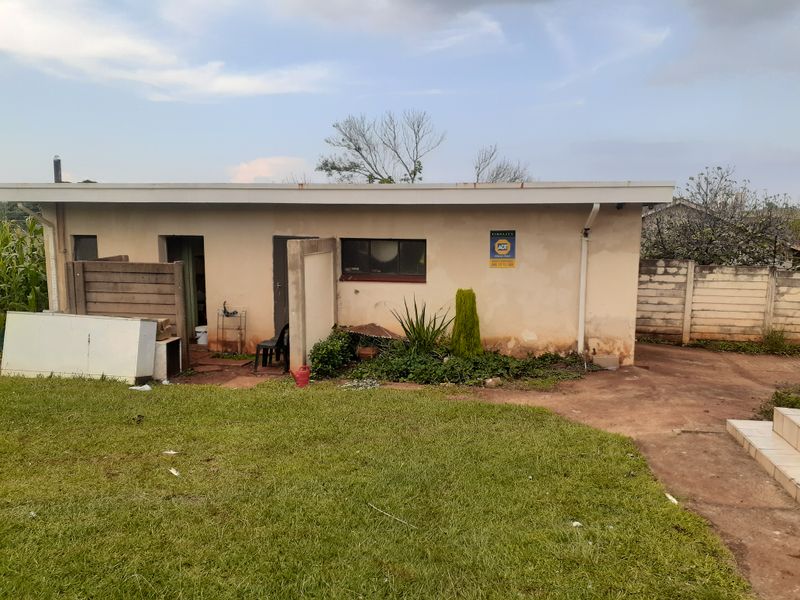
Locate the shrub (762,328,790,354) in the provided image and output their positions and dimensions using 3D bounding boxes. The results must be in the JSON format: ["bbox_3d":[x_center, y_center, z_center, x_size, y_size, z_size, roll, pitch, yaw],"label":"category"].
[{"bbox_3d":[6.893,0.726,11.424,0.490,0.420,0.460,0,8,0],"label":"shrub"}]

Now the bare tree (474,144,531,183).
[{"bbox_3d":[4.265,-3.811,26.223,2.600,5.320,2.500,0,8,0],"label":"bare tree"}]

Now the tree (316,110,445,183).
[{"bbox_3d":[-0.703,-3.699,22.506,4.600,6.080,4.400,0,8,0],"label":"tree"}]

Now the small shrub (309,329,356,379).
[{"bbox_3d":[-1.060,0.779,9.801,0.740,0.670,0.740,0,8,0],"label":"small shrub"}]

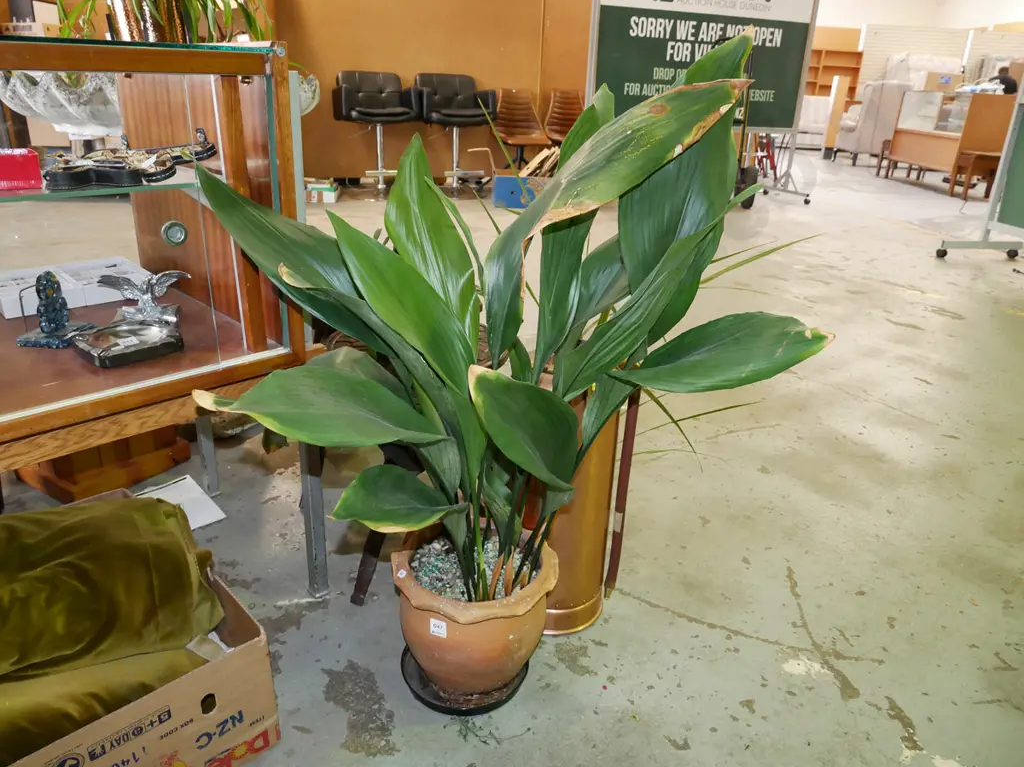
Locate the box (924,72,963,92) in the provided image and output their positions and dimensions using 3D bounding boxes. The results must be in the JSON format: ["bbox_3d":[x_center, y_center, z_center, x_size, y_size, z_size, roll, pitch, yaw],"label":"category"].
[{"bbox_3d":[4.840,-3.366,7.970,0.420,0.250,0.330,12,26,18],"label":"box"}]

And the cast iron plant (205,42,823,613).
[{"bbox_3d":[0.002,-0.044,1.102,0.960,0.930,0.720,3,25,0],"label":"cast iron plant"}]

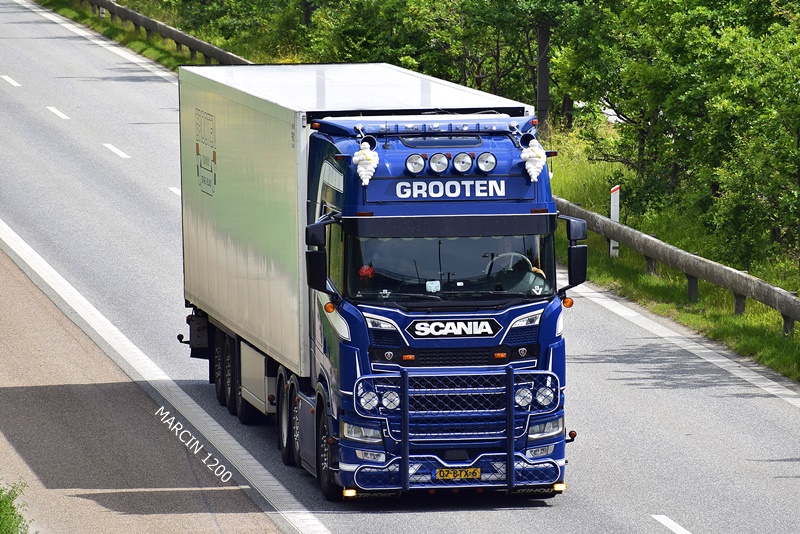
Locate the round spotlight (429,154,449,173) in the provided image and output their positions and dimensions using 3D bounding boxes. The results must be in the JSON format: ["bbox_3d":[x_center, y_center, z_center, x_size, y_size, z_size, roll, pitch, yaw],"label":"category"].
[{"bbox_3d":[0.408,-1.094,77.004,0.210,0.210,0.110,-1,4,-7],"label":"round spotlight"}]

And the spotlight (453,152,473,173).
[{"bbox_3d":[0.662,-1.090,76.908,0.210,0.210,0.130,-1,4,-7],"label":"spotlight"}]

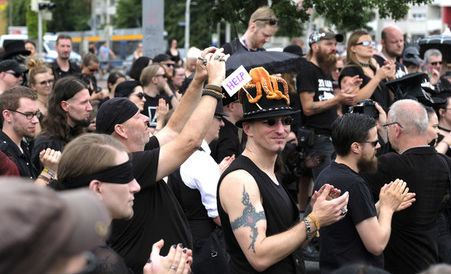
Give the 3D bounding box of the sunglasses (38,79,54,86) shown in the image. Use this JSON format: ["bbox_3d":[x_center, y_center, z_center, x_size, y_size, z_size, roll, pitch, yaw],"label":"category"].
[{"bbox_3d":[-1.413,-0.429,13.300,0.140,0.045,0.130,-4,6,-37],"label":"sunglasses"}]

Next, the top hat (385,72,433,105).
[{"bbox_3d":[1.046,-0.264,9.500,0.290,0.170,0.280,-20,4,14],"label":"top hat"}]

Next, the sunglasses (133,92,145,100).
[{"bbox_3d":[-0.581,-0.276,11.100,0.130,0.047,0.140,2,5,21],"label":"sunglasses"}]

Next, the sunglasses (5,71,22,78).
[{"bbox_3d":[-1.698,-0.499,13.500,0.150,0.045,0.145,1,4,13],"label":"sunglasses"}]

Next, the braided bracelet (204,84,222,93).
[{"bbox_3d":[-0.051,-0.207,7.200,0.072,0.032,0.063,9,8,-24],"label":"braided bracelet"}]

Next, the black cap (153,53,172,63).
[{"bbox_3d":[-0.618,-0.771,16.700,0.230,0.115,0.180,2,5,24],"label":"black cap"}]

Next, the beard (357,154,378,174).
[{"bbox_3d":[0.616,0.112,7.300,0.100,0.095,0.130,0,5,-3],"label":"beard"}]

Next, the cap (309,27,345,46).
[{"bbox_3d":[0.761,-0.759,12.800,0.270,0.135,0.180,2,5,23],"label":"cap"}]

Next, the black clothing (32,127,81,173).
[{"bbox_3d":[-0.762,0.245,8.200,0.300,0.620,0.480,2,5,28],"label":"black clothing"}]

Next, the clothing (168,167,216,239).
[{"bbox_3d":[-0.161,0.289,8.500,0.270,0.520,0.400,-2,4,-21],"label":"clothing"}]

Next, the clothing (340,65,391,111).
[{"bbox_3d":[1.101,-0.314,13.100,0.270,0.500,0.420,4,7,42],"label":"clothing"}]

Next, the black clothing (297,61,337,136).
[{"bbox_3d":[0.748,-0.314,13.600,0.290,0.640,0.460,2,5,30],"label":"black clothing"}]

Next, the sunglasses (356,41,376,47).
[{"bbox_3d":[1.117,-0.744,13.600,0.145,0.045,0.145,-3,5,-40],"label":"sunglasses"}]

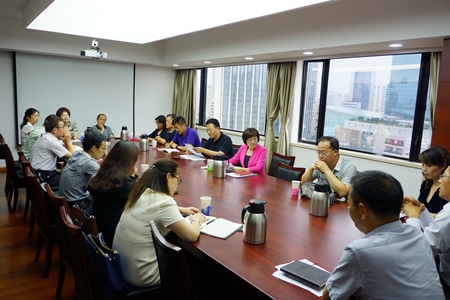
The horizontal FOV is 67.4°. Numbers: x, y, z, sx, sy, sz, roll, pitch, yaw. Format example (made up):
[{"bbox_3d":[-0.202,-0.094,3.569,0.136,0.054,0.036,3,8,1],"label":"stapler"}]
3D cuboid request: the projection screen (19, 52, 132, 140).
[{"bbox_3d":[-3.008,-1.004,7.100,2.349,1.766,0.060,-4,11,-37],"label":"projection screen"}]

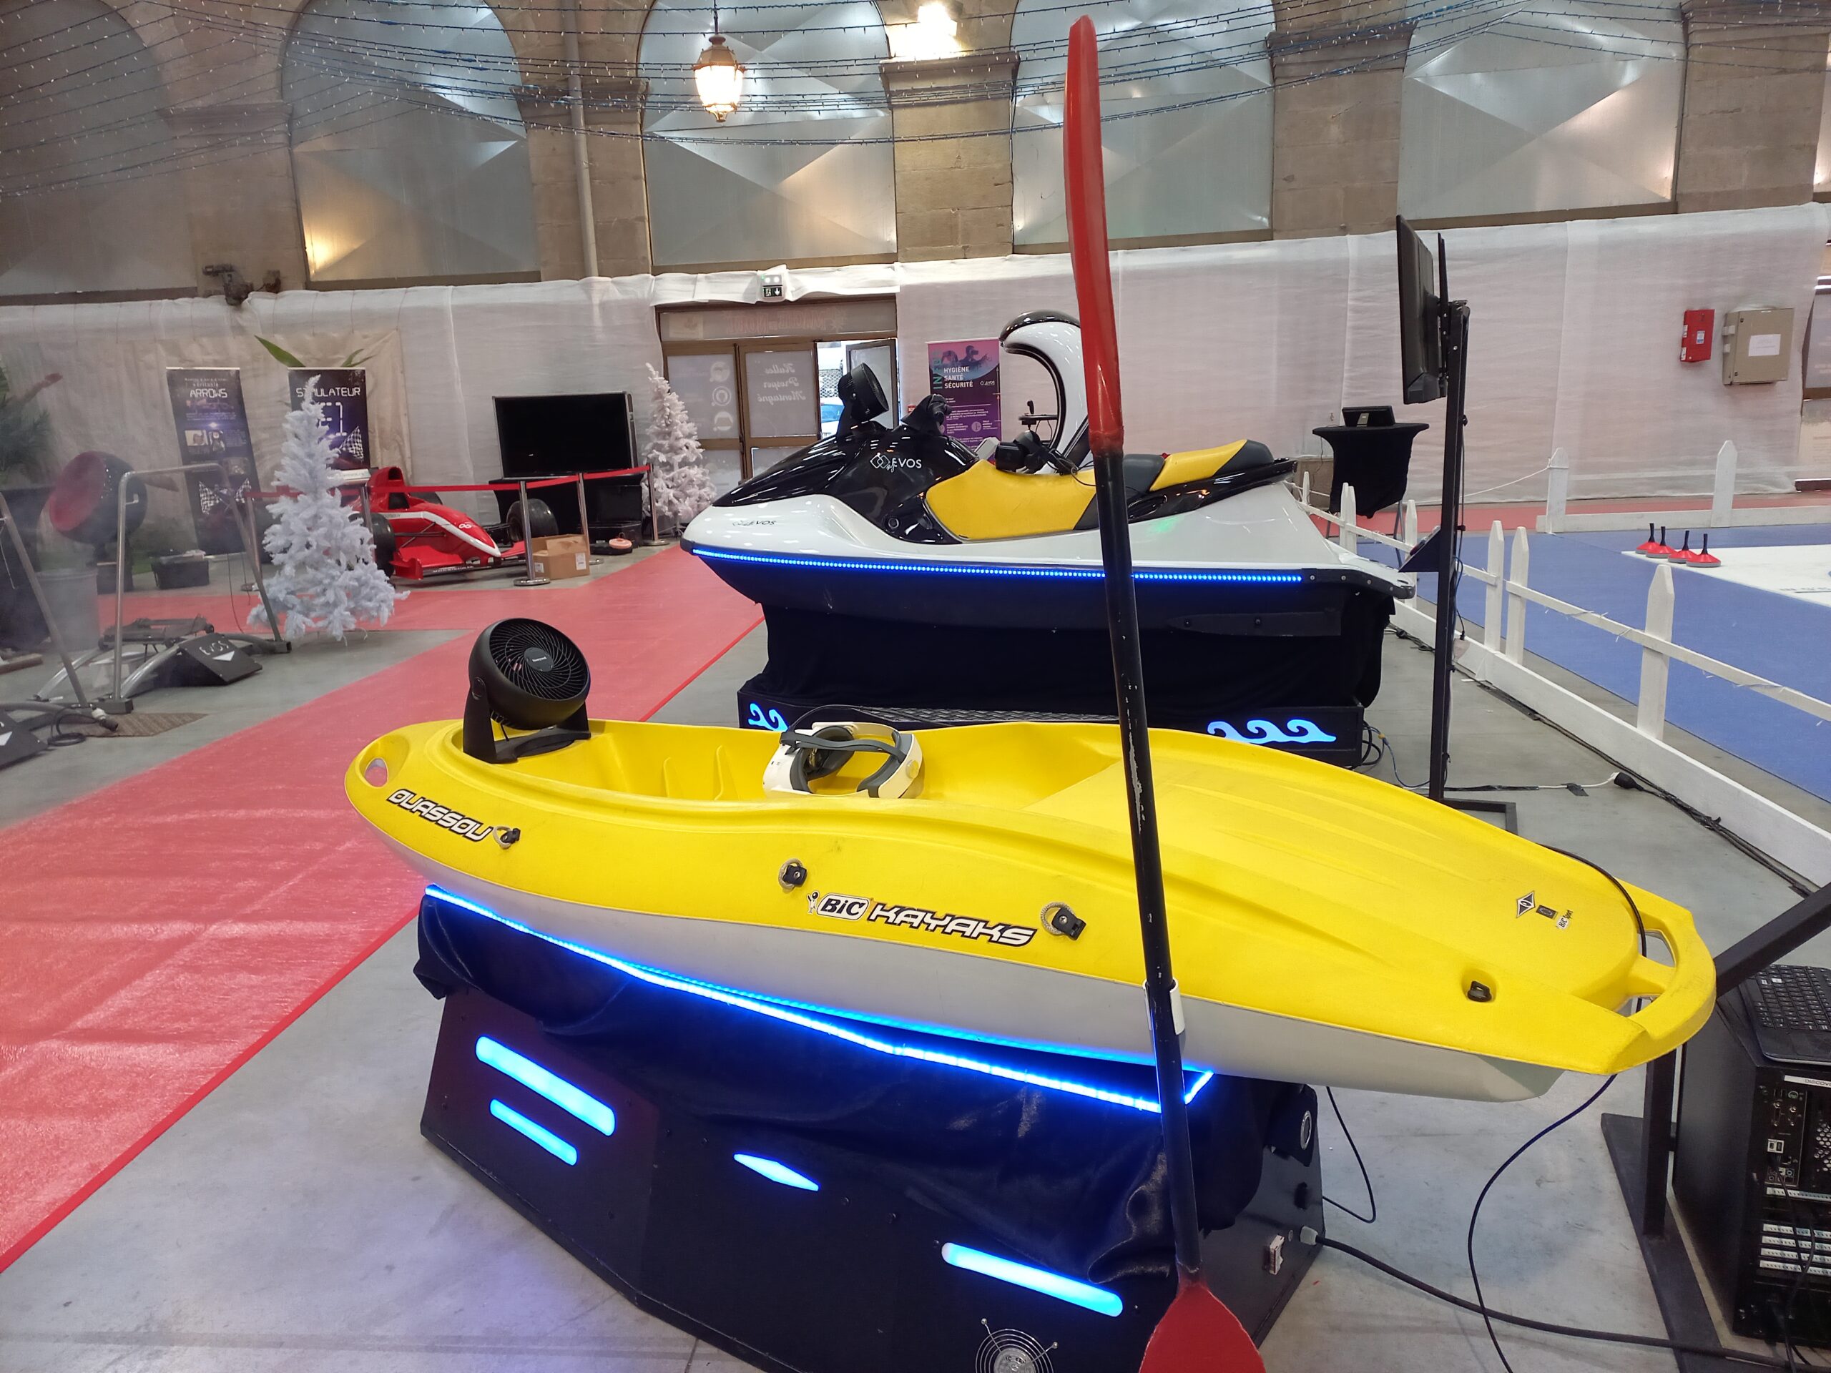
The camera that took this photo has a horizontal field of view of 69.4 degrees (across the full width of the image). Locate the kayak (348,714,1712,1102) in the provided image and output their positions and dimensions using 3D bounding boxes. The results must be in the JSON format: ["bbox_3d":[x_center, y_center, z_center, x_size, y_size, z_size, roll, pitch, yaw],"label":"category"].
[{"bbox_3d":[-0.123,0.281,2.365,2.660,0.420,0.770,6,15,31],"label":"kayak"}]

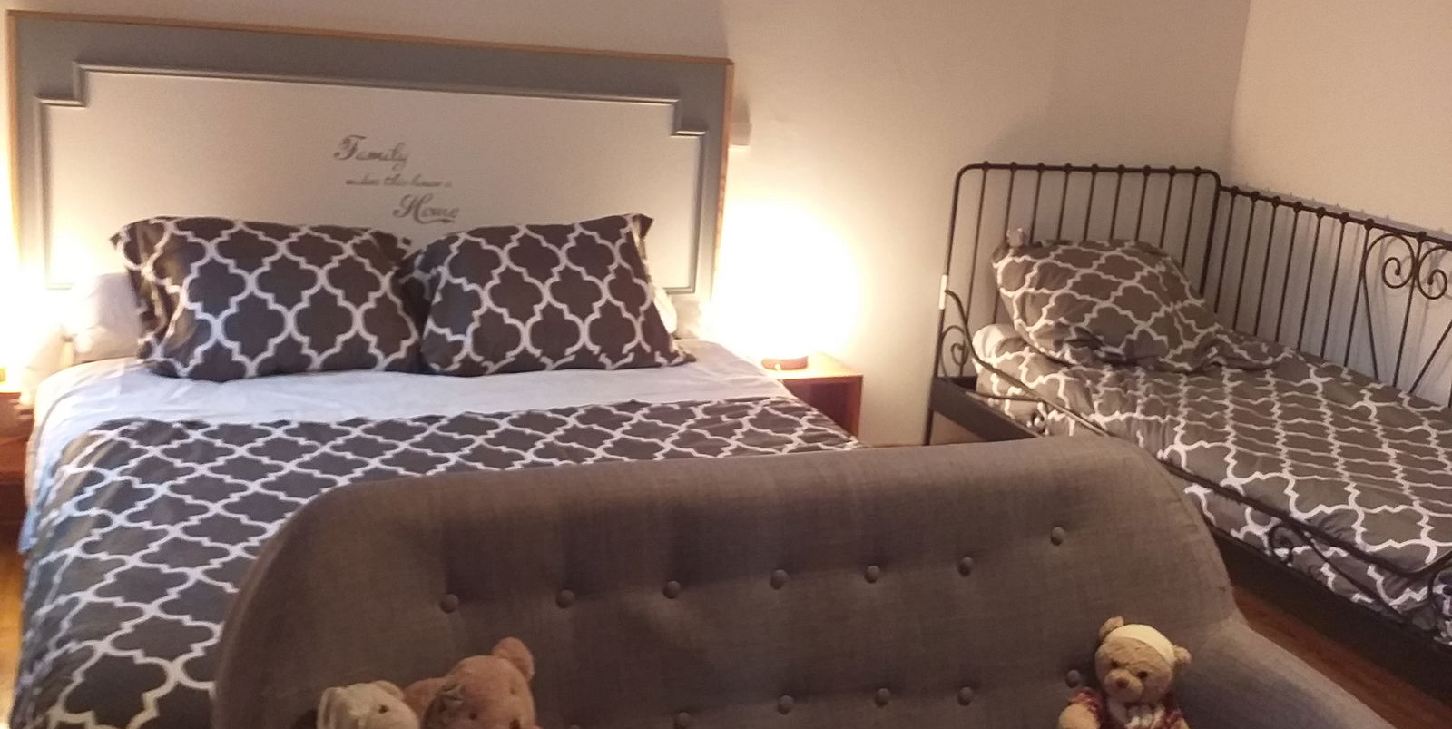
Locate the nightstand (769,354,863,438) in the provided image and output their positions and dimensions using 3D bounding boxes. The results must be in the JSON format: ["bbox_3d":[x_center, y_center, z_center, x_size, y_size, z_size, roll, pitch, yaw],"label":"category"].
[{"bbox_3d":[0.132,0.192,4.017,0.340,0.410,0.340,-1,14,-20],"label":"nightstand"}]

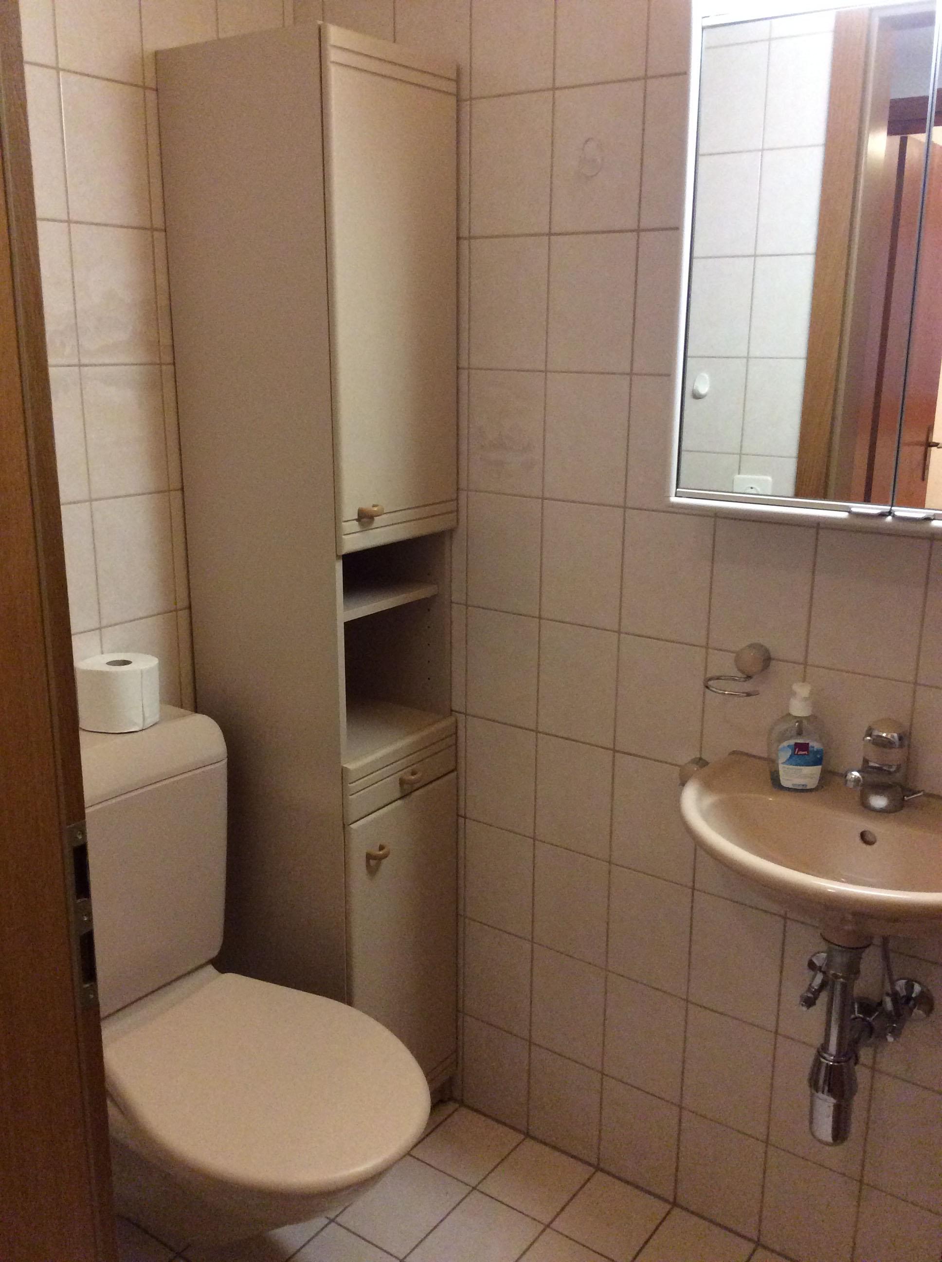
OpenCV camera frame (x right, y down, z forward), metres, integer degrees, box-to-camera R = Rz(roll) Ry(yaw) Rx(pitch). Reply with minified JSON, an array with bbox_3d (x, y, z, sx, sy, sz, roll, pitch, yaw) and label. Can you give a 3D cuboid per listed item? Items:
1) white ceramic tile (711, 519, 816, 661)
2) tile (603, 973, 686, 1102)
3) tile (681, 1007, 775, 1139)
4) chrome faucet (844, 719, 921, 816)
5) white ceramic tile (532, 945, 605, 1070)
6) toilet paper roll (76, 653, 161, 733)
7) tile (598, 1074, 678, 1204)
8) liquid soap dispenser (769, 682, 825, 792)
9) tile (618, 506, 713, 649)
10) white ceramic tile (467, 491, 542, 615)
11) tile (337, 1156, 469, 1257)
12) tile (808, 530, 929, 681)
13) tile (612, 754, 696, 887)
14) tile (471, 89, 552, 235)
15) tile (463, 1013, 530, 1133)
[{"bbox_3d":[0.425,-0.060,1.688,0.149,0.198,0.010,11,18,34],"label":"white ceramic tile"},{"bbox_3d":[0.296,0.690,1.977,0.148,0.197,0.009,11,18,35],"label":"tile"},{"bbox_3d":[0.419,0.714,1.891,0.148,0.197,0.009,11,18,35],"label":"tile"},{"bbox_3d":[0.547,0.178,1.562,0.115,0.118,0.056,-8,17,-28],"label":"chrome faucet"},{"bbox_3d":[0.175,0.674,2.090,0.151,0.199,0.011,11,18,35],"label":"white ceramic tile"},{"bbox_3d":[-0.535,0.093,1.766,0.116,0.092,0.116,0,14,0],"label":"toilet paper roll"},{"bbox_3d":[0.296,0.886,2.041,0.150,0.197,0.010,11,18,34],"label":"tile"},{"bbox_3d":[0.463,0.141,1.632,0.081,0.151,0.052,5,16,16],"label":"liquid soap dispenser"},{"bbox_3d":[0.305,-0.085,1.802,0.151,0.199,0.011,11,18,35],"label":"tile"},{"bbox_3d":[0.058,-0.129,1.943,0.148,0.197,0.009,11,18,35],"label":"white ceramic tile"},{"bbox_3d":[-0.114,0.993,2.011,0.149,0.010,0.201,11,18,34],"label":"tile"},{"bbox_3d":[0.547,-0.036,1.603,0.149,0.198,0.010,11,18,34],"label":"tile"},{"bbox_3d":[0.301,0.305,1.885,0.150,0.199,0.010,11,18,34],"label":"tile"},{"bbox_3d":[0.063,-0.712,1.786,0.148,0.197,0.009,11,18,35],"label":"tile"},{"bbox_3d":[0.050,0.835,2.200,0.148,0.197,0.009,11,18,35],"label":"tile"}]

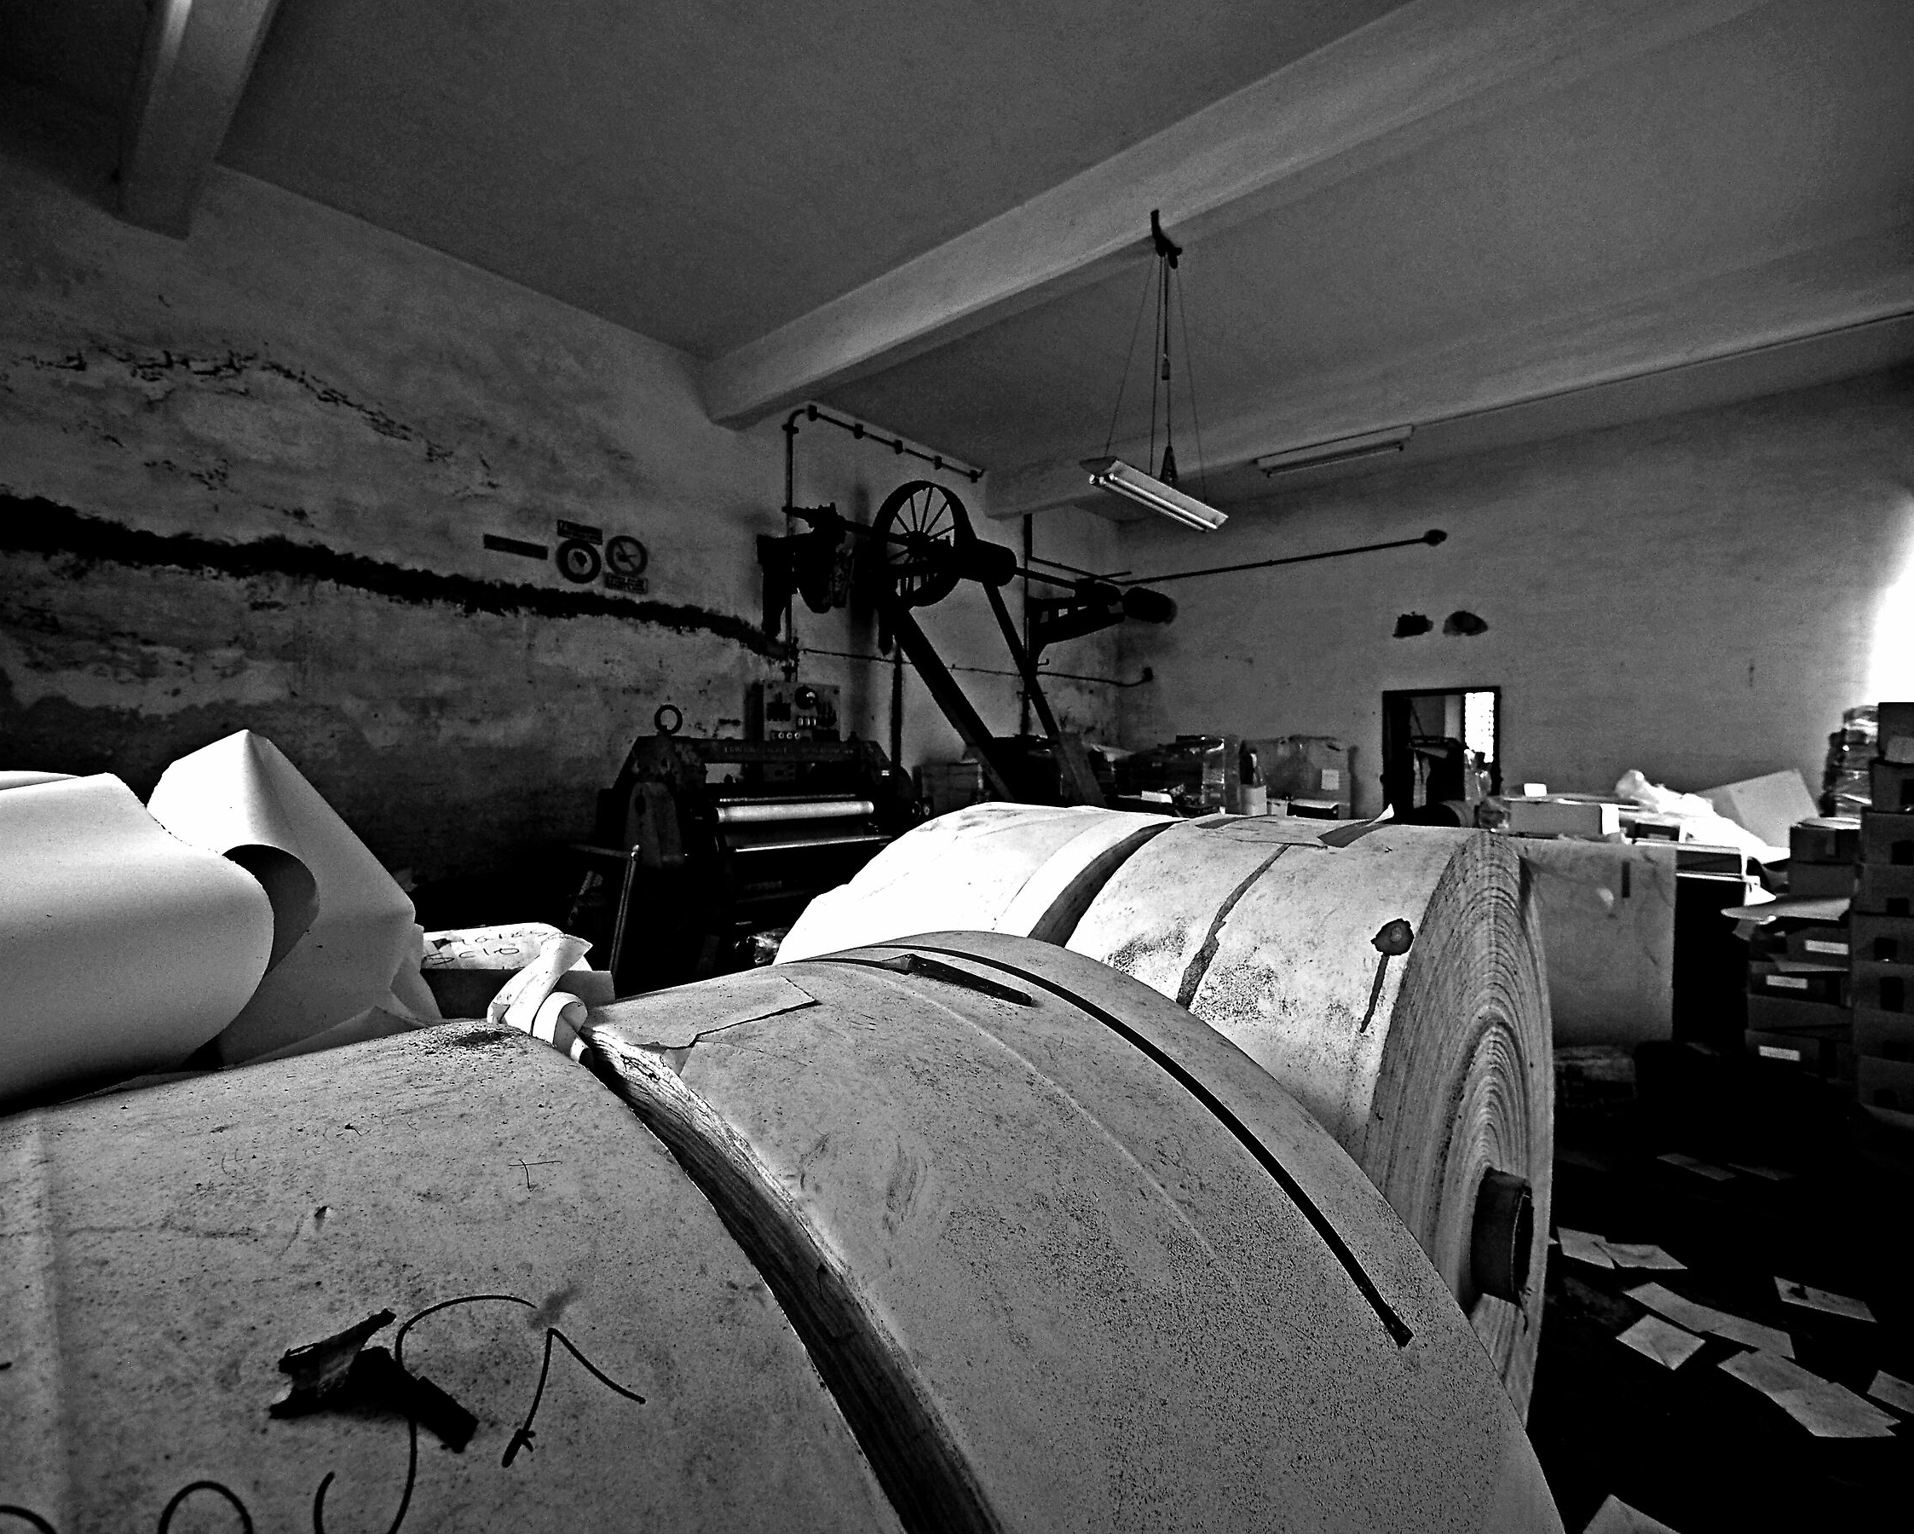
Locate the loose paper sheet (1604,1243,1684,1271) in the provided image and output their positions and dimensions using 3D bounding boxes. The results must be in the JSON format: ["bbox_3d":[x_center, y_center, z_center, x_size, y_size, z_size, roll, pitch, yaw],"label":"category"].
[{"bbox_3d":[1.752,1.251,2.120,0.157,0.008,0.103,0,2,4],"label":"loose paper sheet"}]

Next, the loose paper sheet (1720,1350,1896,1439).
[{"bbox_3d":[1.715,1.263,1.675,0.195,0.008,0.232,-1,2,-8],"label":"loose paper sheet"}]

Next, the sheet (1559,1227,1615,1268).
[{"bbox_3d":[1.644,1.250,2.166,0.106,0.008,0.159,0,2,30],"label":"sheet"}]

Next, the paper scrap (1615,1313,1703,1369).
[{"bbox_3d":[1.550,1.261,1.823,0.159,0.008,0.106,-2,2,-30],"label":"paper scrap"}]

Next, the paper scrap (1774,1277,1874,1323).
[{"bbox_3d":[2.038,1.252,1.943,0.158,0.008,0.107,1,2,36],"label":"paper scrap"}]

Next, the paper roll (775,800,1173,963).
[{"bbox_3d":[0.222,0.685,1.732,0.508,1.192,1.192,1,2,44],"label":"paper roll"}]

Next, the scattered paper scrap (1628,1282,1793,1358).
[{"bbox_3d":[1.712,1.257,1.891,0.147,0.008,0.290,-2,2,-41],"label":"scattered paper scrap"}]

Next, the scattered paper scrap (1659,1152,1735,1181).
[{"bbox_3d":[2.283,1.233,2.556,0.103,0.008,0.158,-1,2,-20],"label":"scattered paper scrap"}]

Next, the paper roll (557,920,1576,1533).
[{"bbox_3d":[-0.092,0.754,0.803,1.111,1.111,0.472,1,2,42],"label":"paper roll"}]

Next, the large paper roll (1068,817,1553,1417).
[{"bbox_3d":[0.603,0.688,1.366,0.456,1.199,1.199,1,2,44],"label":"large paper roll"}]

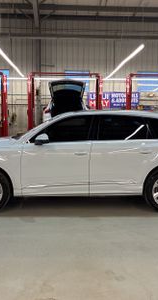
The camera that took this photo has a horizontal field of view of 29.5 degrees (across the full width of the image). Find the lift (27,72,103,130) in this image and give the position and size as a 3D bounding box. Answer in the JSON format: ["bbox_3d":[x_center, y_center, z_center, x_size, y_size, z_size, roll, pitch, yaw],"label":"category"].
[{"bbox_3d":[-0.630,-1.596,13.762,3.430,3.680,0.750,0,5,-4],"label":"lift"}]

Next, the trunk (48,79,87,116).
[{"bbox_3d":[-0.480,-1.948,11.470,1.440,1.380,0.880,0,5,-4],"label":"trunk"}]

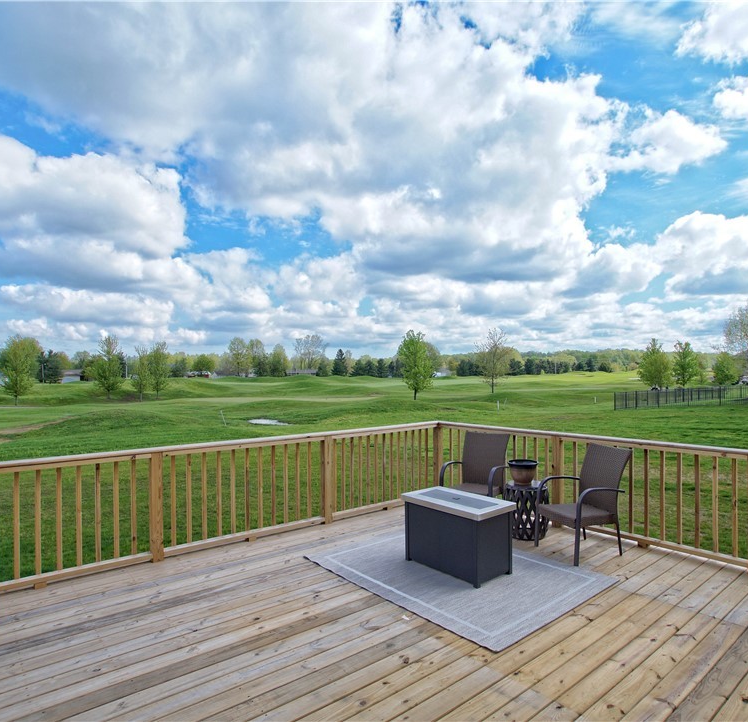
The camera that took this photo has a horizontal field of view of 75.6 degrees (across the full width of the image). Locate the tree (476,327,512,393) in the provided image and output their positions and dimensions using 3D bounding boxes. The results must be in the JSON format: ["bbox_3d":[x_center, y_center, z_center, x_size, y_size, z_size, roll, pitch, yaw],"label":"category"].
[{"bbox_3d":[12.690,-0.050,51.000,3.840,6.980,3.840,0,0,0],"label":"tree"}]

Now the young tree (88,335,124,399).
[{"bbox_3d":[-25.057,0.583,45.000,2.800,5.930,2.800,0,-1,0],"label":"young tree"}]

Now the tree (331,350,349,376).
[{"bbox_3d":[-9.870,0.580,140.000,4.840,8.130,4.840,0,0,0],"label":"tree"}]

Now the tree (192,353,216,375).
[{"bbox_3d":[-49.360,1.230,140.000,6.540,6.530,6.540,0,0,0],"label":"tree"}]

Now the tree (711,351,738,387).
[{"bbox_3d":[49.640,1.160,68.000,3.730,4.720,3.730,0,0,0],"label":"tree"}]

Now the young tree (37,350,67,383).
[{"bbox_3d":[-73.341,1.312,110.000,5.000,7.870,5.000,0,-1,0],"label":"young tree"}]

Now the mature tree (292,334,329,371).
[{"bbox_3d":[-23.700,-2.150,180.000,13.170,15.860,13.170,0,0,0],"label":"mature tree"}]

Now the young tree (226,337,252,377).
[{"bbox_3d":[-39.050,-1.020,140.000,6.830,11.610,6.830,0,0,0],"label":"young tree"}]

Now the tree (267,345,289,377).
[{"bbox_3d":[-27.727,-0.145,140.000,6.200,9.290,6.200,0,-1,0],"label":"tree"}]

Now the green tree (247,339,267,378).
[{"bbox_3d":[-35.333,-1.052,145.000,6.300,11.430,6.300,0,-1,0],"label":"green tree"}]

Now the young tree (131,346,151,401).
[{"bbox_3d":[-20.251,1.176,42.000,1.600,4.700,1.600,0,-1,0],"label":"young tree"}]

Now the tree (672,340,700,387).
[{"bbox_3d":[42.773,0.445,66.000,3.300,6.230,3.300,0,-1,0],"label":"tree"}]

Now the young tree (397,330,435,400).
[{"bbox_3d":[3.702,0.370,42.000,3.200,6.050,3.200,0,-1,0],"label":"young tree"}]

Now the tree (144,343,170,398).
[{"bbox_3d":[-19.710,0.910,44.000,2.410,5.200,2.410,0,0,0],"label":"tree"}]

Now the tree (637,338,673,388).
[{"bbox_3d":[33.280,0.440,57.000,4.170,6.210,4.170,0,0,0],"label":"tree"}]

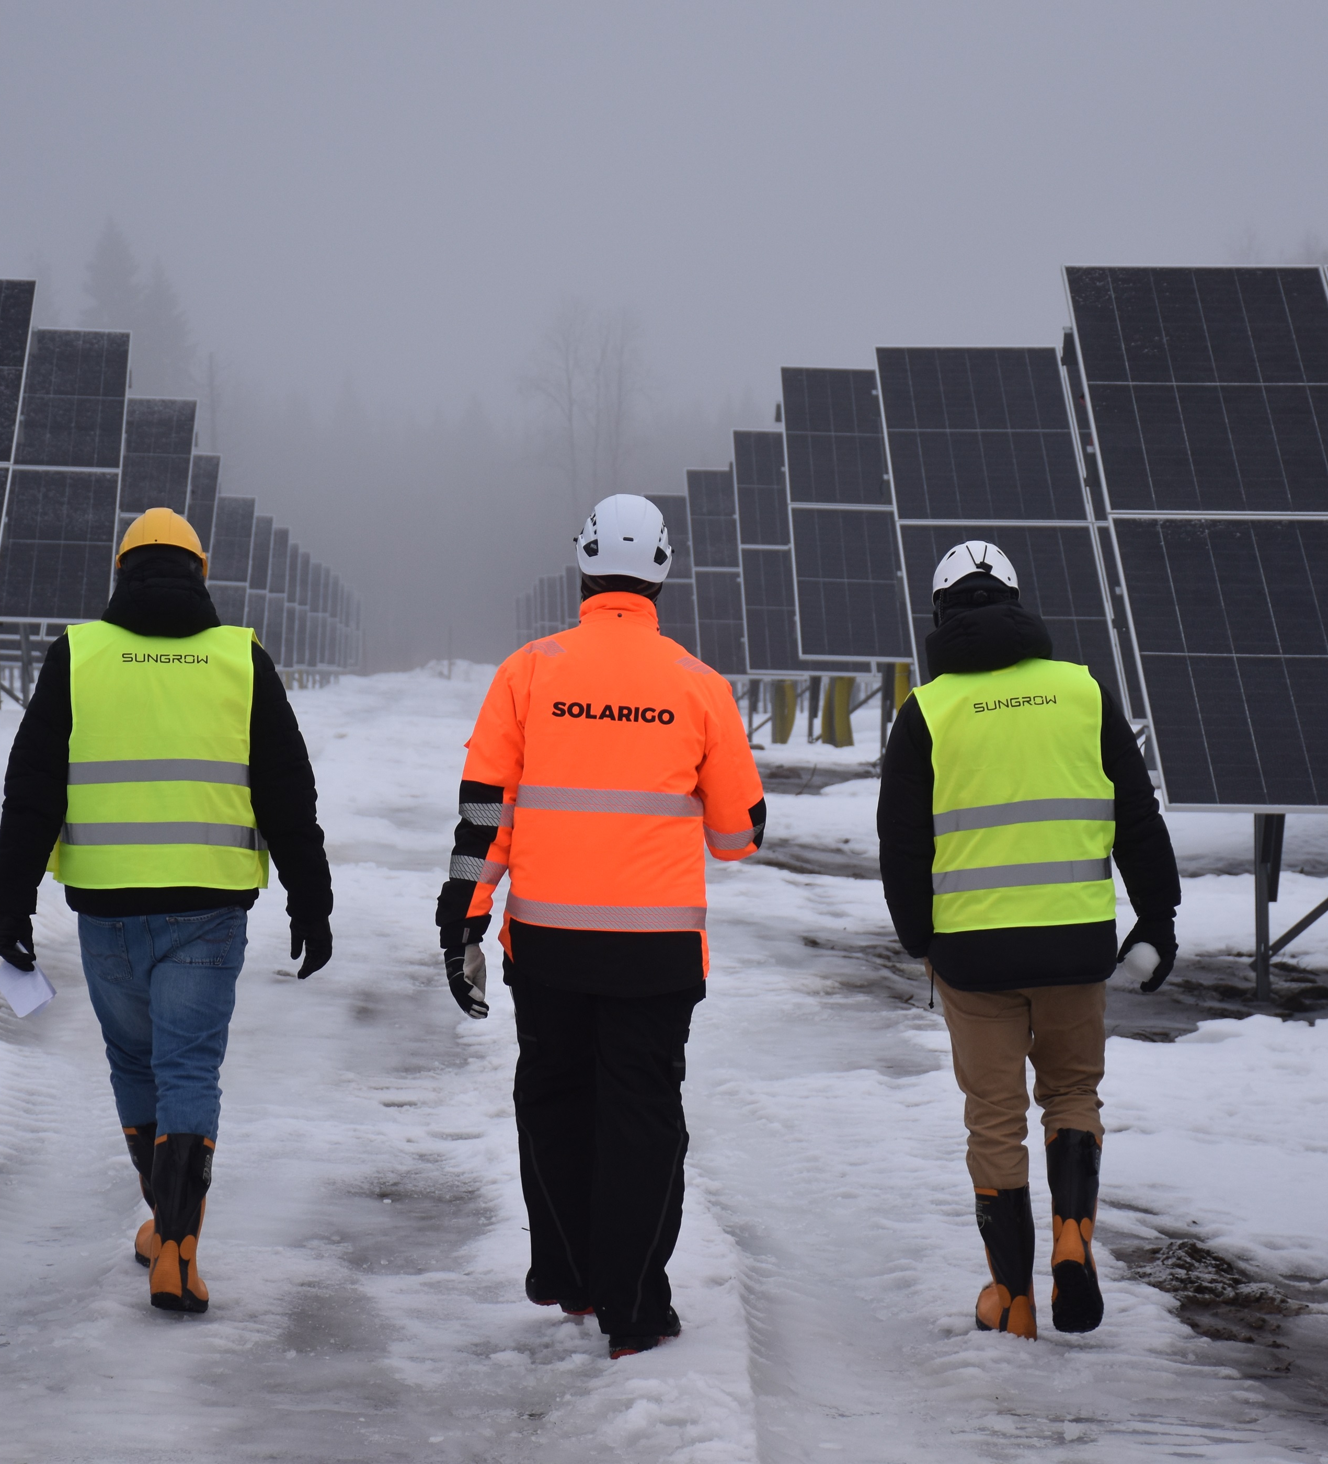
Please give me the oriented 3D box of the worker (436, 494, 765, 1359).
[{"bbox_3d":[-0.142,0.429,12.550,0.720,1.890,0.680,1,1,-2],"label":"worker"}]

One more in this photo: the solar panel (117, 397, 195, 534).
[{"bbox_3d":[-4.869,-1.951,51.086,1.150,0.060,4.580,1,31,-2],"label":"solar panel"}]

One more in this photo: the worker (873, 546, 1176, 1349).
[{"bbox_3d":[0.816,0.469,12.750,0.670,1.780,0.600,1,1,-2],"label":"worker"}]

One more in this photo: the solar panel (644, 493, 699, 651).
[{"bbox_3d":[0.376,-1.852,70.262,1.150,0.060,4.580,1,31,-2],"label":"solar panel"}]

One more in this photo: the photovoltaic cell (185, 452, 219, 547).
[{"bbox_3d":[-5.404,-1.913,60.803,1.150,0.060,4.580,1,31,-2],"label":"photovoltaic cell"}]

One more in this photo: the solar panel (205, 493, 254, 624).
[{"bbox_3d":[-5.841,-1.910,72.189,1.150,0.060,4.580,1,31,-2],"label":"solar panel"}]

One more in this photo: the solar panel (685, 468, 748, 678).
[{"bbox_3d":[0.875,-1.717,60.432,1.150,0.060,4.580,1,31,-2],"label":"solar panel"}]

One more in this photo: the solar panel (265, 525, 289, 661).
[{"bbox_3d":[-6.620,-2.190,90.870,1.150,0.060,4.580,1,31,-2],"label":"solar panel"}]

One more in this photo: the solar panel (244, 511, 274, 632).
[{"bbox_3d":[-6.316,-2.058,82.541,1.150,0.060,4.580,1,31,-2],"label":"solar panel"}]

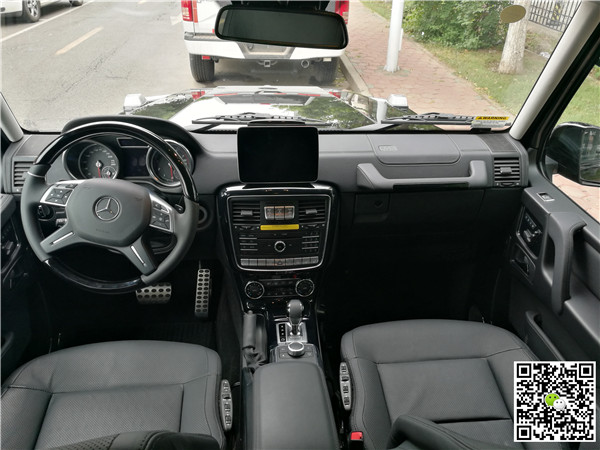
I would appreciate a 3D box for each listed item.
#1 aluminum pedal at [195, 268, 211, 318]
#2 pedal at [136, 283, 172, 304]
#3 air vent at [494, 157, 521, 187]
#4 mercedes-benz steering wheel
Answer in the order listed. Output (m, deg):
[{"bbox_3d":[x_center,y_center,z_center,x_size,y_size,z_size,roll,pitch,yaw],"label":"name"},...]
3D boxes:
[{"bbox_3d":[-0.330,0.233,1.590,0.052,0.168,0.025,-1,-10,-5],"label":"aluminum pedal"},{"bbox_3d":[-0.479,0.225,1.540,0.116,0.072,0.030,-1,-6,-5],"label":"pedal"},{"bbox_3d":[0.564,-0.144,1.288,0.075,0.080,0.035,-1,2,-5],"label":"air vent"},{"bbox_3d":[-0.410,-0.034,1.051,0.383,0.383,0.095,-1,8,-5],"label":"mercedes-benz steering wheel"}]

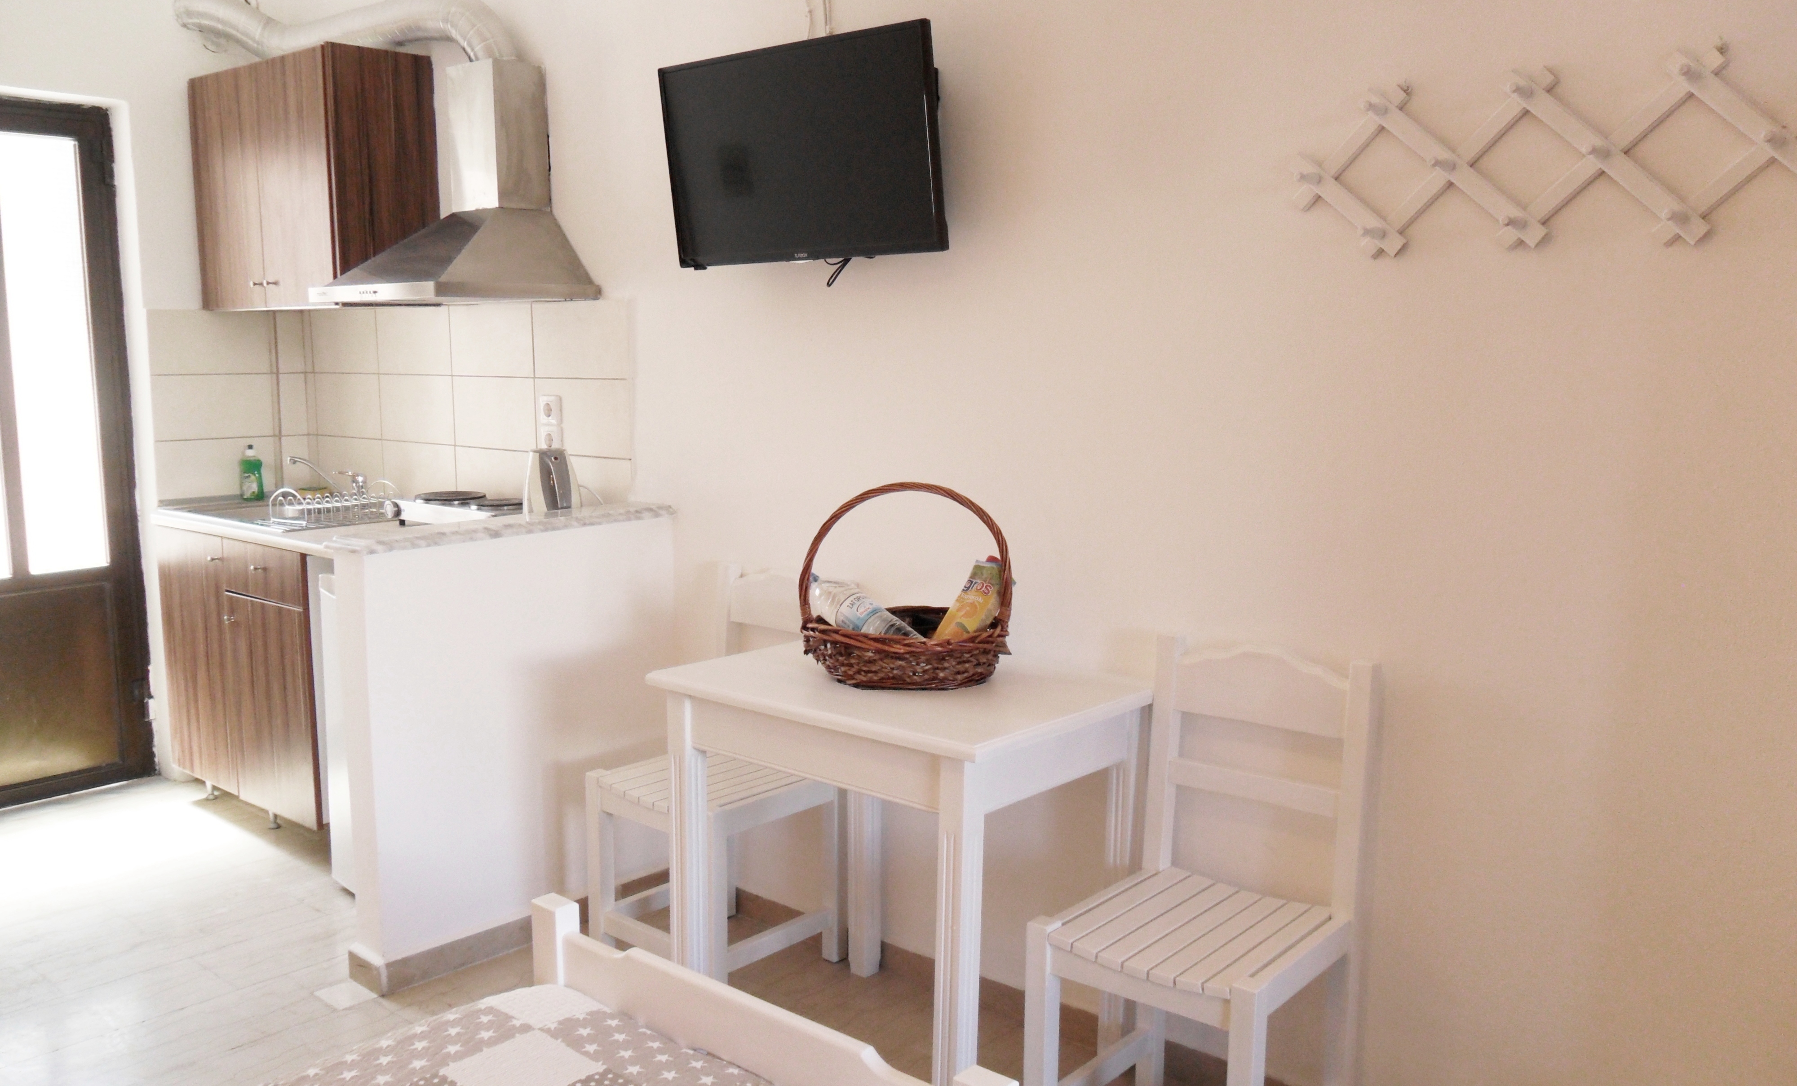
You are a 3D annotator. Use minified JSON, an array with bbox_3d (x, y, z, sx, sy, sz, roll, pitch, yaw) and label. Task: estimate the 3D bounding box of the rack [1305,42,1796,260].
[{"bbox_3d":[0.942,-0.578,2.113,0.752,0.270,0.063,7,10,40],"label":"rack"}]

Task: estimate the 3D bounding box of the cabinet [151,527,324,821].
[{"bbox_3d":[-1.760,0.383,4.242,0.900,0.845,0.500,7,10,40],"label":"cabinet"}]

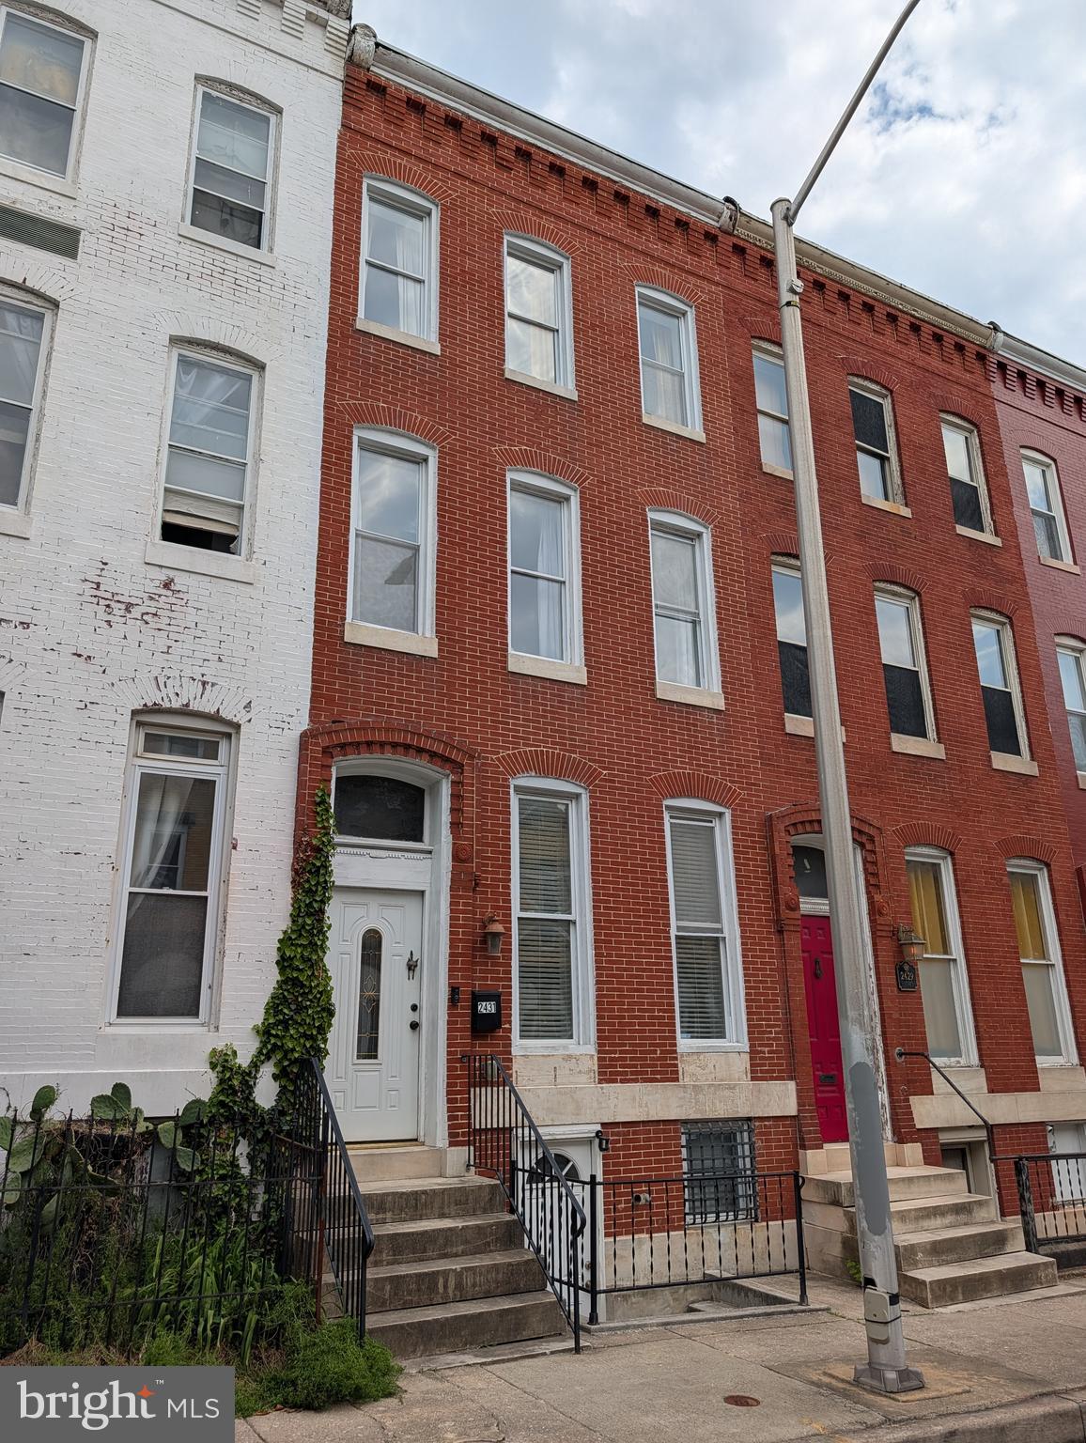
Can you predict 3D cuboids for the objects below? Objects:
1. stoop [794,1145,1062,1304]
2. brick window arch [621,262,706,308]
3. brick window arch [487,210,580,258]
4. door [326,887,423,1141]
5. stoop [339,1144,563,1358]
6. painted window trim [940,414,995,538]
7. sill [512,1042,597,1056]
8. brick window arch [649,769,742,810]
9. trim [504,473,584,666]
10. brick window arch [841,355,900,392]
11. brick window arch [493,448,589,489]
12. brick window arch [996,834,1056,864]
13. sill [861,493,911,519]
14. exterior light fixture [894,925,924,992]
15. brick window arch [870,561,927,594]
[{"bbox_3d":[3.438,4.473,9.095,1.582,1.065,1.443,9,-21,-27],"label":"stoop"},{"bbox_3d":[1.440,-5.316,12.201,1.185,0.318,0.120,9,-21,-27],"label":"brick window arch"},{"bbox_3d":[-0.086,-5.579,11.487,1.200,0.325,0.110,9,-21,-27],"label":"brick window arch"},{"bbox_3d":[-1.451,2.395,8.292,0.915,2.015,0.050,9,-21,-27],"label":"door"},{"bbox_3d":[-0.895,3.495,6.771,1.468,0.966,1.748,9,-20,-27],"label":"stoop"},{"bbox_3d":[5.788,-3.406,13.866,0.832,1.837,0.140,9,-20,-27],"label":"painted window trim"},{"bbox_3d":[0.085,2.855,8.707,0.819,0.088,0.140,9,-21,-27],"label":"sill"},{"bbox_3d":[1.553,0.691,10.265,1.230,0.340,0.110,9,-21,-27],"label":"brick window arch"},{"bbox_3d":[0.000,-1.603,10.207,0.840,2.160,0.140,9,-21,-27],"label":"trim"},{"bbox_3d":[4.387,-4.762,13.664,1.177,0.326,0.120,9,-21,-27],"label":"brick window arch"},{"bbox_3d":[-0.017,-2.572,10.154,1.132,0.308,0.110,9,-21,-27],"label":"brick window arch"},{"bbox_3d":[5.773,1.544,12.043,1.124,0.331,0.110,9,-21,-27],"label":"brick window arch"},{"bbox_3d":[4.467,-2.795,13.106,0.865,0.145,0.170,9,-21,-27],"label":"sill"},{"bbox_3d":[3.983,2.540,10.802,0.290,0.687,0.240,9,-21,-27],"label":"exterior light fixture"},{"bbox_3d":[4.428,-1.824,12.681,1.185,0.298,0.120,9,-21,-27],"label":"brick window arch"}]

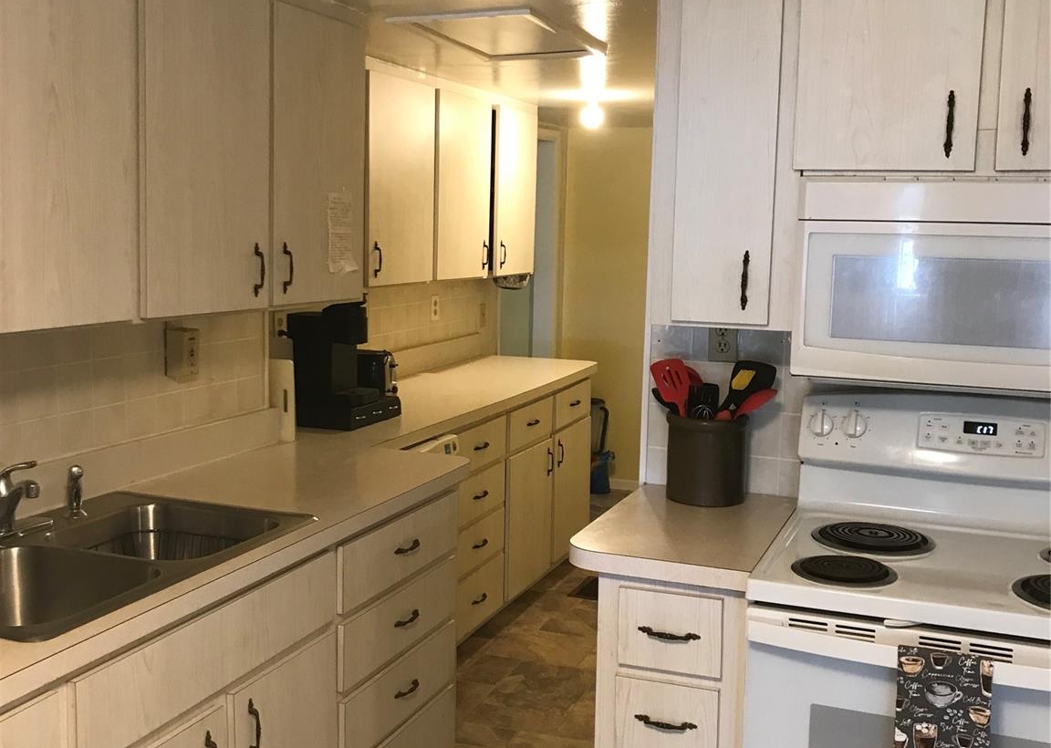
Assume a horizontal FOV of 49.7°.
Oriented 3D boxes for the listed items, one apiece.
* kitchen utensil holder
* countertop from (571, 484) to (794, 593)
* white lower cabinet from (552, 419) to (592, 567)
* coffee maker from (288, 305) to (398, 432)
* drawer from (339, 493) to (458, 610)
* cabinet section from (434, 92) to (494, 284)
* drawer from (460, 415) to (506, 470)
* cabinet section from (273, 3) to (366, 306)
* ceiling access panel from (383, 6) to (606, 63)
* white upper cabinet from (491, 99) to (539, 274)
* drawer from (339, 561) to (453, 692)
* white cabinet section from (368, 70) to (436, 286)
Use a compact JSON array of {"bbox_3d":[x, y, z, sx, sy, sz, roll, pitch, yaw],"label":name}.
[{"bbox_3d":[0.432,0.198,2.714,0.192,0.206,0.192,4,8,21],"label":"kitchen utensil holder"},{"bbox_3d":[0.370,0.346,2.521,0.390,0.041,0.652,4,8,21],"label":"countertop"},{"bbox_3d":[-0.053,0.506,5.267,0.580,0.587,0.497,4,8,21],"label":"white lower cabinet"},{"bbox_3d":[-0.600,-0.042,3.700,0.270,0.388,0.340,4,8,21],"label":"coffee maker"},{"bbox_3d":[-0.497,0.416,2.892,0.450,0.159,0.610,4,8,21],"label":"drawer"},{"bbox_3d":[-0.378,-0.735,4.470,0.325,0.693,0.460,4,9,22],"label":"cabinet section"},{"bbox_3d":[-0.354,0.241,4.233,0.450,0.157,0.445,4,8,21],"label":"drawer"},{"bbox_3d":[-0.673,-0.559,2.974,0.325,0.726,0.420,4,9,22],"label":"cabinet section"},{"bbox_3d":[-0.054,-0.971,3.263,0.410,0.033,0.750,4,8,21],"label":"ceiling access panel"},{"bbox_3d":[-0.177,-0.833,5.151,0.305,0.748,0.515,4,8,21],"label":"white upper cabinet"},{"bbox_3d":[-0.502,0.597,2.913,0.450,0.167,0.605,4,8,21],"label":"drawer"},{"bbox_3d":[-0.574,-0.676,4.000,0.325,0.697,0.475,4,9,22],"label":"white cabinet section"}]

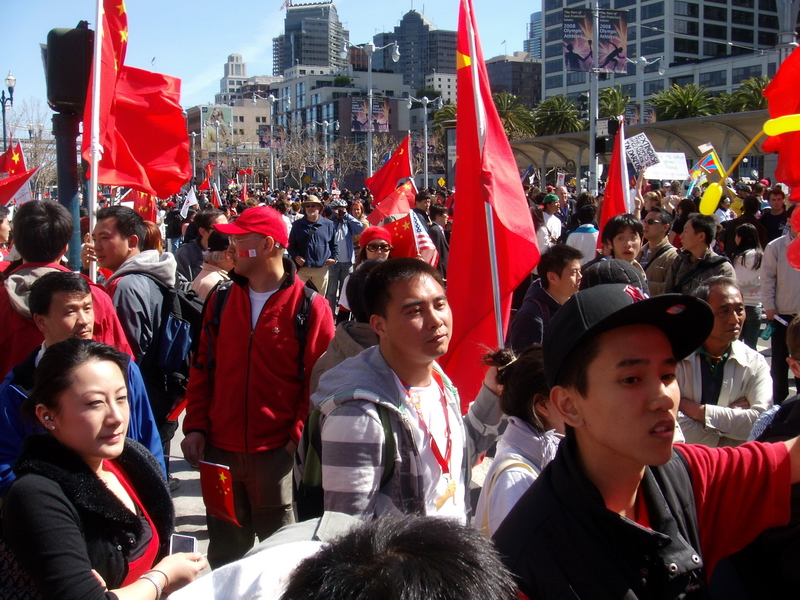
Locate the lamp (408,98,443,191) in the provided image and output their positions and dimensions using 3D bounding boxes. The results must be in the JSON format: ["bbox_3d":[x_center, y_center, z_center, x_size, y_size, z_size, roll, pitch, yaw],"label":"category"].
[{"bbox_3d":[2.198,-12.429,74.609,3.150,9.850,0.450,-3,8,-19],"label":"lamp"}]

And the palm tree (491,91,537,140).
[{"bbox_3d":[10.577,-14.871,86.320,5.200,11.000,5.200,0,7,0],"label":"palm tree"}]

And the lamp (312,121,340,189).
[{"bbox_3d":[-8.222,-15.494,98.829,3.200,9.137,0.600,-3,8,-20],"label":"lamp"}]

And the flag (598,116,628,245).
[{"bbox_3d":[1.452,-0.782,6.000,0.250,0.930,0.180,0,7,6],"label":"flag"}]

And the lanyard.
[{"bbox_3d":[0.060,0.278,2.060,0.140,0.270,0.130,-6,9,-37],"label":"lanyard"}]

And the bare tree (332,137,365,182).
[{"bbox_3d":[-5.197,-13.090,89.057,3.600,6.874,3.400,0,7,0],"label":"bare tree"}]

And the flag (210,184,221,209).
[{"bbox_3d":[-4.190,-2.357,20.000,0.240,0.550,0.160,-2,8,-17],"label":"flag"}]

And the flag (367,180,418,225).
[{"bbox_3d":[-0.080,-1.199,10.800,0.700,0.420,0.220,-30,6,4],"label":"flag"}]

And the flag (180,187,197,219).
[{"bbox_3d":[-3.612,-1.665,15.000,0.300,0.570,0.150,-1,7,0],"label":"flag"}]

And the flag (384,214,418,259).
[{"bbox_3d":[-0.024,-0.427,6.000,0.330,0.280,0.140,-13,7,-8],"label":"flag"}]

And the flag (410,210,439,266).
[{"bbox_3d":[0.162,-0.406,5.800,0.180,0.360,0.120,-2,8,-17],"label":"flag"}]

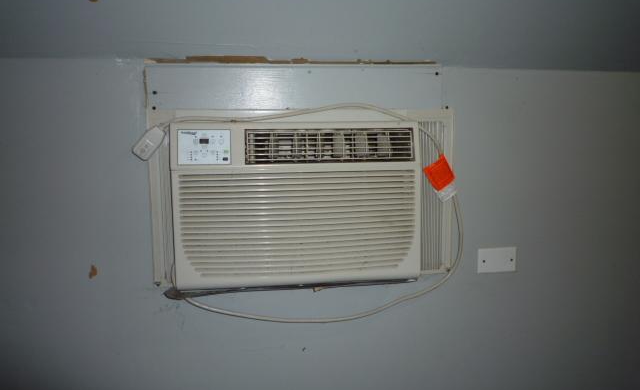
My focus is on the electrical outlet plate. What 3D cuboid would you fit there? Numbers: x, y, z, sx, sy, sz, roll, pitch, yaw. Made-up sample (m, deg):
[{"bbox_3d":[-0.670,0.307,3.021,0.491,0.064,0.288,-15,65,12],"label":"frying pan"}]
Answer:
[{"bbox_3d":[0.514,0.189,1.338,0.114,0.070,0.008,-1,2,-8],"label":"electrical outlet plate"}]

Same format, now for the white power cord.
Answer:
[{"bbox_3d":[-0.015,0.053,1.222,0.837,0.586,0.090,-1,2,-8],"label":"white power cord"}]

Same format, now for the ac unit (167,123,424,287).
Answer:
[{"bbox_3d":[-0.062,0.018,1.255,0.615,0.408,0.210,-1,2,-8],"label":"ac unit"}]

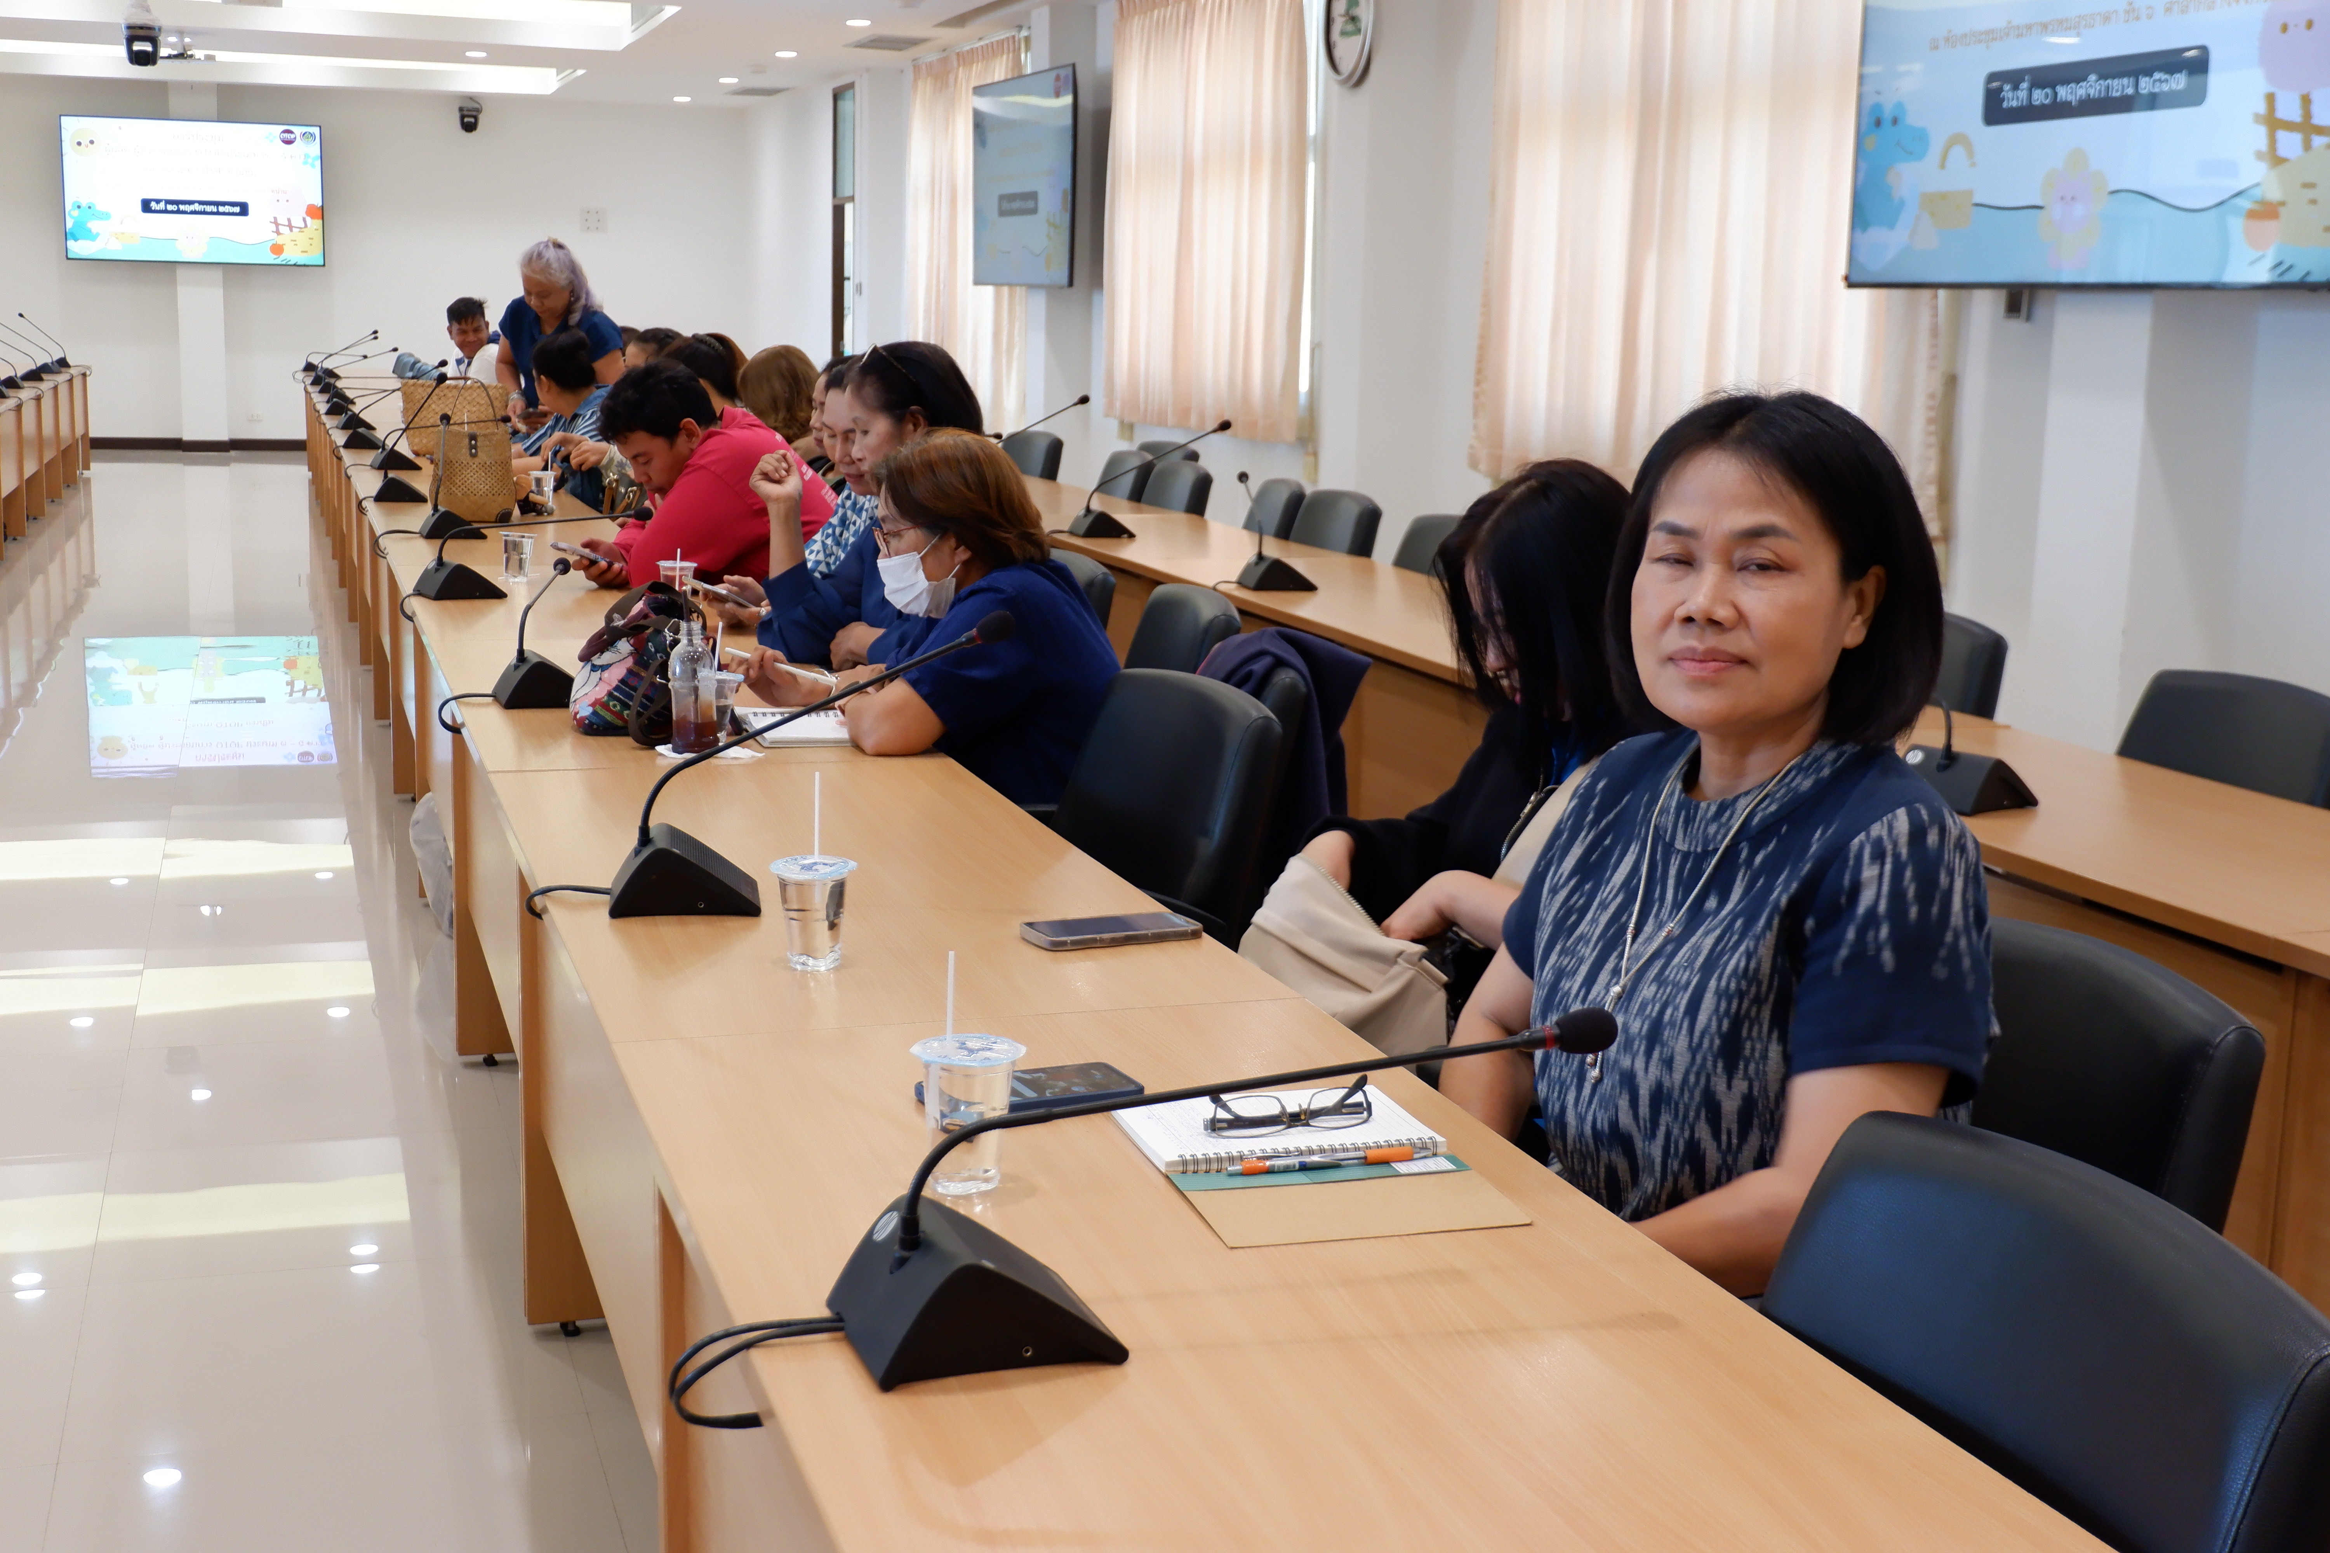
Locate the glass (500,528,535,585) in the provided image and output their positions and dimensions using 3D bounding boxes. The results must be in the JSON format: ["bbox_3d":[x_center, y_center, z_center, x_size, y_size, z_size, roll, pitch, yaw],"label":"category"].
[{"bbox_3d":[-1.305,-0.433,5.085,0.074,0.095,0.074,-2,11,-19],"label":"glass"}]

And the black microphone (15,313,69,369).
[{"bbox_3d":[-7.330,-2.853,16.503,0.330,0.346,0.170,-2,11,-19],"label":"black microphone"}]

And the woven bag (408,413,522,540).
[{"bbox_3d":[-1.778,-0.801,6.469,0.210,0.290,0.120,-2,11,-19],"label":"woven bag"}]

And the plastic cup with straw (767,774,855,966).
[{"bbox_3d":[-0.321,0.083,2.281,0.076,0.176,0.076,2,11,0],"label":"plastic cup with straw"}]

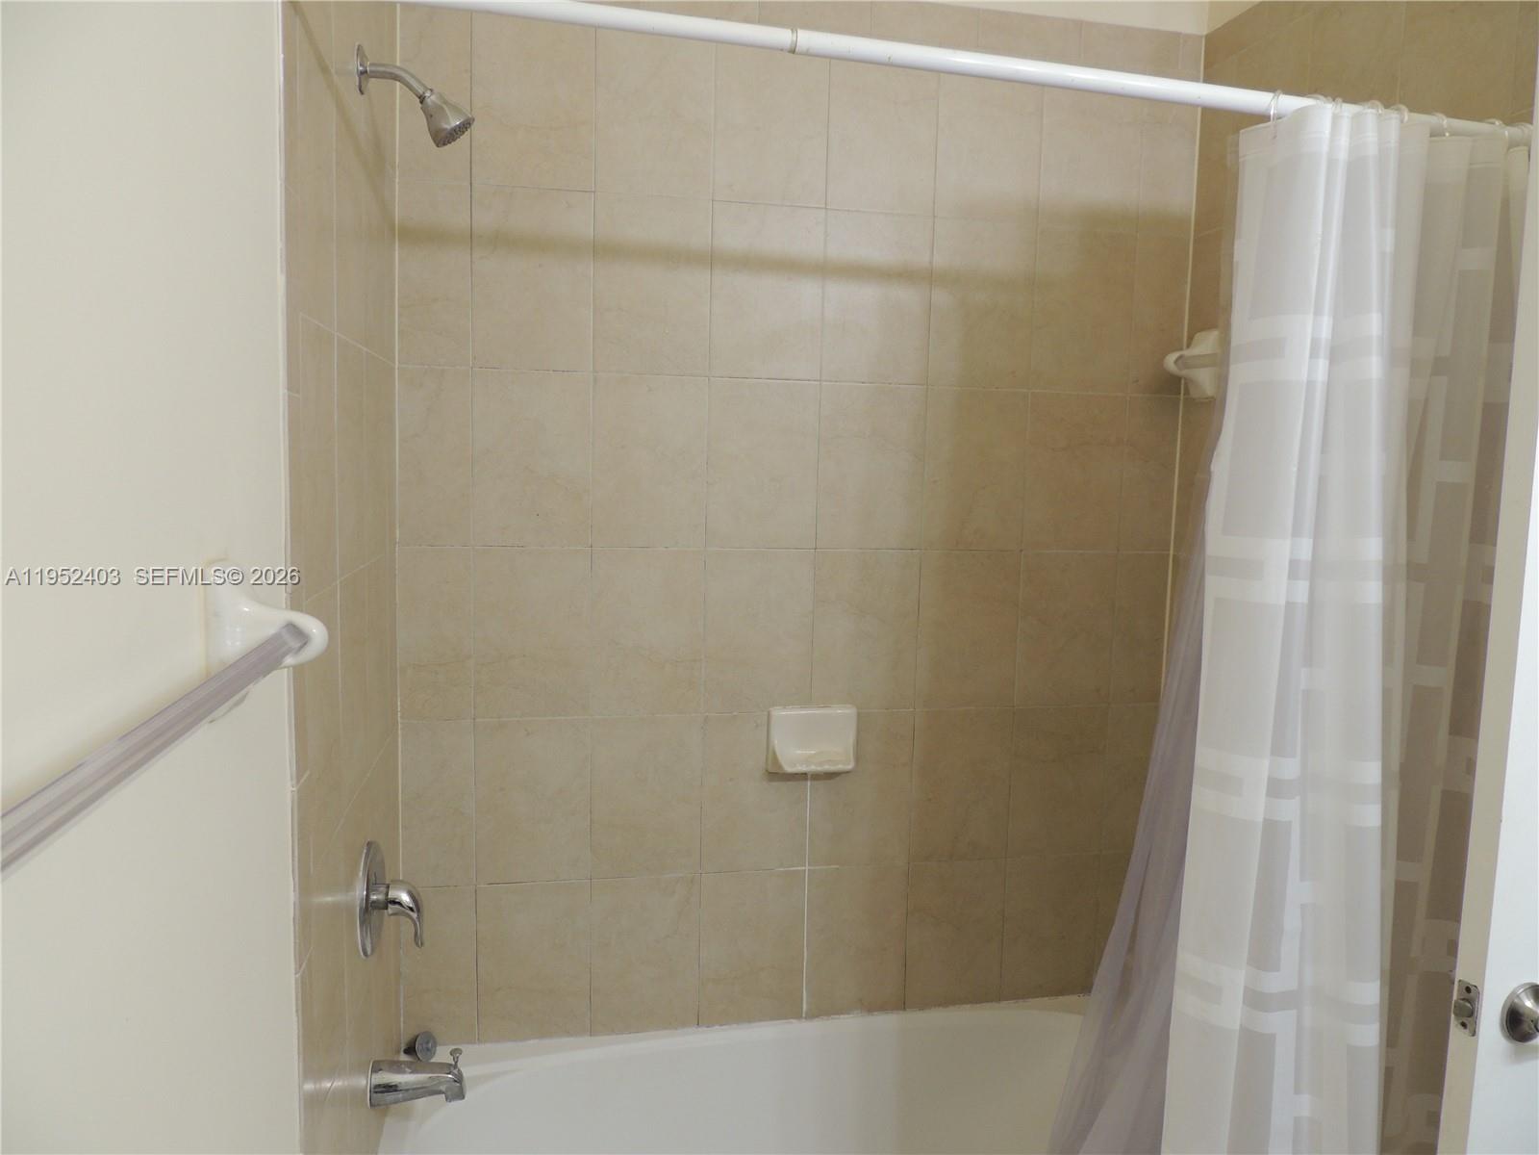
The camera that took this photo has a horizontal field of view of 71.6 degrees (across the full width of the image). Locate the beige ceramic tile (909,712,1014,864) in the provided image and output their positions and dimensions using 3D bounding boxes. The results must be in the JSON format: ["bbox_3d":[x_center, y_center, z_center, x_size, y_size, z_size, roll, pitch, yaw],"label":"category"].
[{"bbox_3d":[0.374,0.405,2.089,0.201,0.302,0.009,0,7,-12],"label":"beige ceramic tile"}]

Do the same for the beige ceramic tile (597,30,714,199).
[{"bbox_3d":[-0.196,-0.809,1.831,0.202,0.303,0.010,0,6,-11],"label":"beige ceramic tile"}]

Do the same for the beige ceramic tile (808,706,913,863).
[{"bbox_3d":[0.174,0.403,2.043,0.202,0.303,0.010,0,6,-11],"label":"beige ceramic tile"}]

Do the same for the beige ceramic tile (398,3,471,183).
[{"bbox_3d":[-0.555,-0.805,1.758,0.119,0.293,0.009,0,7,-12],"label":"beige ceramic tile"}]

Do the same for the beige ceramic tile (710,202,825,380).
[{"bbox_3d":[-0.003,-0.507,1.906,0.202,0.303,0.009,0,6,-11],"label":"beige ceramic tile"}]

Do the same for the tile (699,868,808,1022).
[{"bbox_3d":[-0.032,0.705,2.037,0.202,0.299,0.010,0,6,-12],"label":"tile"}]

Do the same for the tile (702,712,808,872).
[{"bbox_3d":[-0.025,0.404,2.006,0.202,0.303,0.009,0,6,-11],"label":"tile"}]

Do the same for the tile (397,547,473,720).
[{"bbox_3d":[-0.585,0.100,1.881,0.125,0.306,0.010,0,6,-11],"label":"tile"}]

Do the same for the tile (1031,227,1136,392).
[{"bbox_3d":[0.596,-0.504,2.025,0.202,0.303,0.010,0,6,-11],"label":"tile"}]

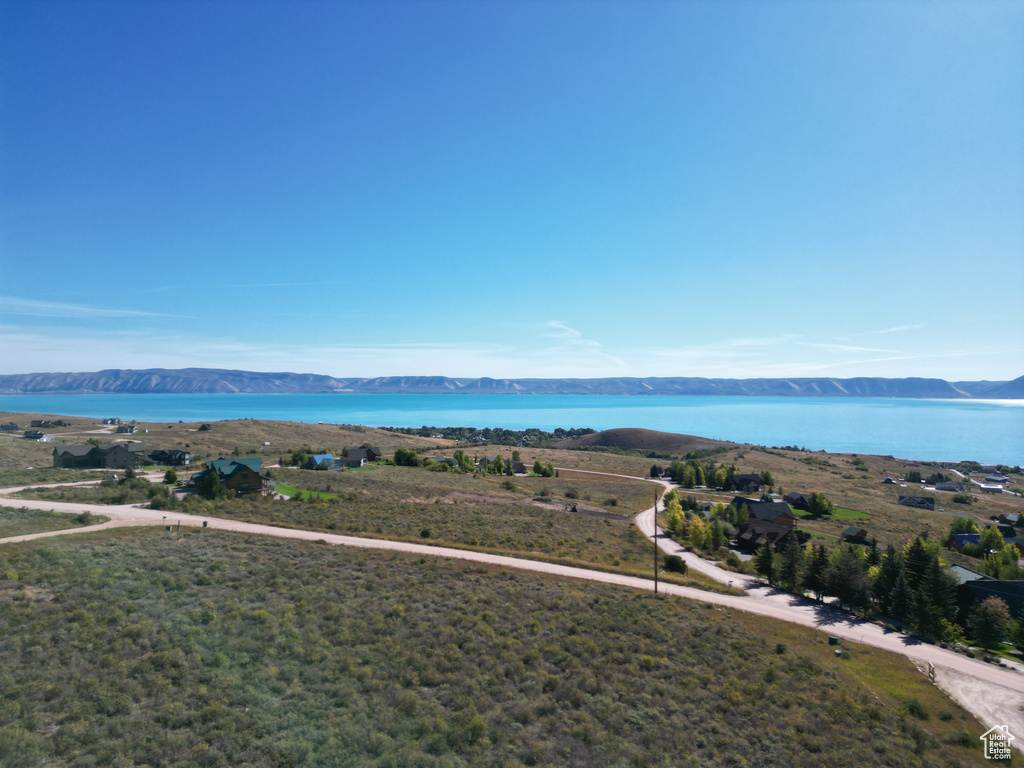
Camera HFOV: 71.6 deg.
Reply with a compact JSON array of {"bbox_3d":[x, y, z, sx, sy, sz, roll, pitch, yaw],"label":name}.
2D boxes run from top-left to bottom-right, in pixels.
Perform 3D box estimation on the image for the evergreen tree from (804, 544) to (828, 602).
[{"bbox_3d":[36.450,22.690,85.000,2.900,7.000,2.900,0,0,0],"label":"evergreen tree"}]

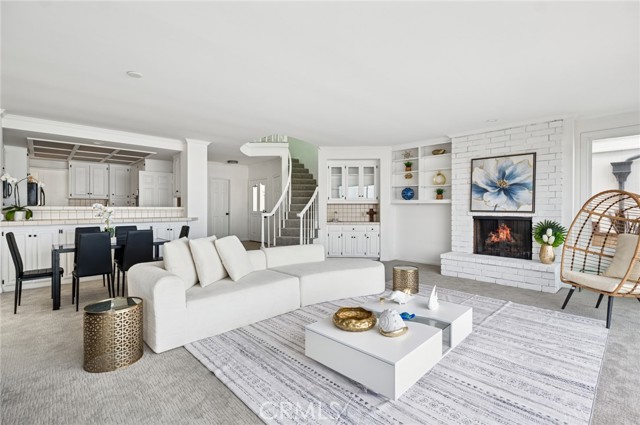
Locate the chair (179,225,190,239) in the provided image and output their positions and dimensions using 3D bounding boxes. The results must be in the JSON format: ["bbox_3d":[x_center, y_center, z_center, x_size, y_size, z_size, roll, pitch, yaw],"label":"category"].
[{"bbox_3d":[-2.486,0.711,4.789,0.490,0.965,0.410,-1,1,-44],"label":"chair"}]

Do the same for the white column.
[{"bbox_3d":[-2.801,-0.203,6.372,0.480,2.740,0.440,-1,1,-44],"label":"white column"}]

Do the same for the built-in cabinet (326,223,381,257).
[{"bbox_3d":[0.814,0.689,7.158,1.290,0.880,0.550,0,1,1],"label":"built-in cabinet"}]

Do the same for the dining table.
[{"bbox_3d":[-3.064,0.828,4.209,1.330,0.750,0.690,-1,1,-44],"label":"dining table"}]

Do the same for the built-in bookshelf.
[{"bbox_3d":[2.288,-0.812,6.376,1.400,1.300,0.280,1,1,45],"label":"built-in bookshelf"}]

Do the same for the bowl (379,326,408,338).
[{"bbox_3d":[0.574,0.925,2.240,0.220,0.060,0.210,0,1,0],"label":"bowl"}]

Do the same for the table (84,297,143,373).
[{"bbox_3d":[-1.673,0.979,2.324,0.390,0.455,0.390,-1,1,-43],"label":"table"}]

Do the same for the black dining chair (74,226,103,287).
[{"bbox_3d":[-3.463,0.719,4.299,0.410,0.965,0.490,-1,1,-44],"label":"black dining chair"}]

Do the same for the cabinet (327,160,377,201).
[{"bbox_3d":[0.820,-0.771,7.289,1.280,1.080,0.330,0,1,0],"label":"cabinet"}]

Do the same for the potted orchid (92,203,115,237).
[{"bbox_3d":[-3.120,0.141,4.122,0.330,0.550,0.220,0,1,-37],"label":"potted orchid"}]

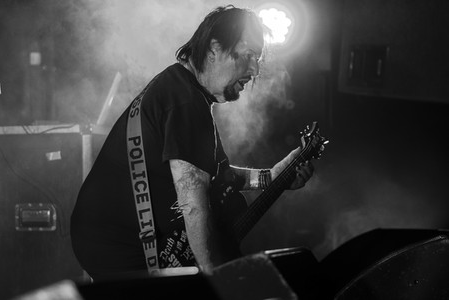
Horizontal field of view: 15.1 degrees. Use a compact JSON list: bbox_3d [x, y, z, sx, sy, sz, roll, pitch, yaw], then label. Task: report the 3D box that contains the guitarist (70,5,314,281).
[{"bbox_3d":[-0.100,0.340,4.920,0.720,1.540,0.620,1,-4,-10],"label":"guitarist"}]

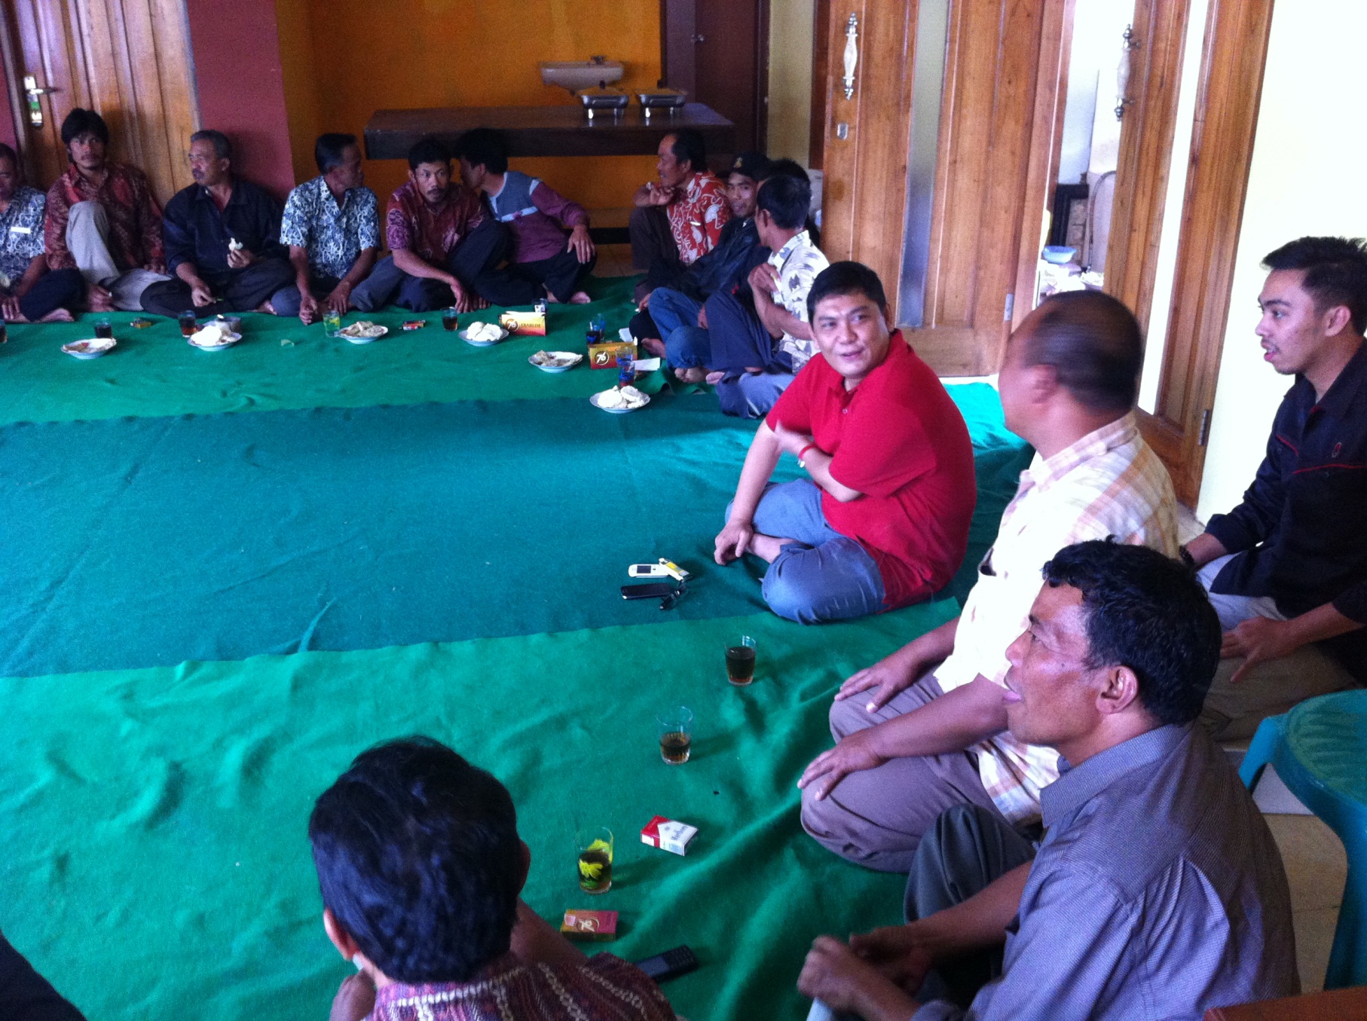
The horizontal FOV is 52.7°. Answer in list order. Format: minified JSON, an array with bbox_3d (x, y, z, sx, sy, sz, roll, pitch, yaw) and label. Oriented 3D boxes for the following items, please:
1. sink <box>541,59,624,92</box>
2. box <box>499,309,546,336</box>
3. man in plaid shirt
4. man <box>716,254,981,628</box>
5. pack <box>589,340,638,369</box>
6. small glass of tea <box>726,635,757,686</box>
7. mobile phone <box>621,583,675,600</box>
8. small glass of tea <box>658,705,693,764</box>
[{"bbox_3d":[-0.529,-2.231,7.103,0.430,0.145,0.350,-2,22,-5],"label":"sink"},{"bbox_3d":[-0.653,-0.773,5.713,0.180,0.085,0.056,2,22,5],"label":"box"},{"bbox_3d":[0.556,0.109,2.423,0.710,0.960,0.510,1,22,3],"label":"man in plaid shirt"},{"bbox_3d":[0.417,-0.221,3.397,0.630,0.810,0.610,-8,23,-18],"label":"man"},{"bbox_3d":[-0.268,-0.589,5.262,0.179,0.085,0.054,-5,23,-12],"label":"pack"},{"bbox_3d":[0.126,0.328,2.999,0.066,0.092,0.066,0,22,0],"label":"small glass of tea"},{"bbox_3d":[-0.091,0.203,3.412,0.117,0.012,0.061,-4,22,-9],"label":"mobile phone"},{"bbox_3d":[-0.016,0.443,2.710,0.069,0.095,0.069,0,22,0],"label":"small glass of tea"}]

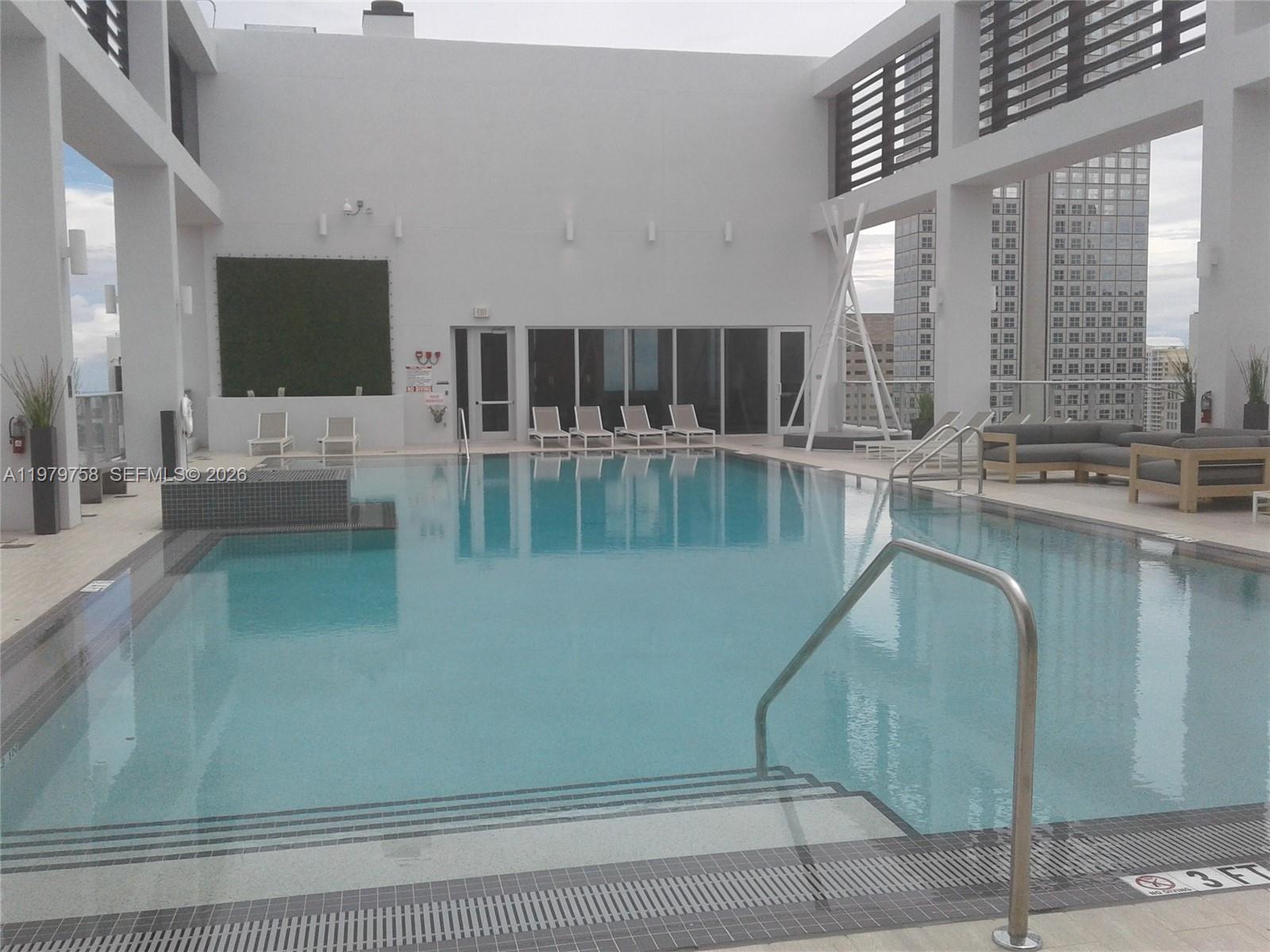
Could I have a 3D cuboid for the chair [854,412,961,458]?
[{"bbox_3d":[4.955,-0.775,21.971,1.930,0.800,0.630,-2,5,-13],"label":"chair"}]

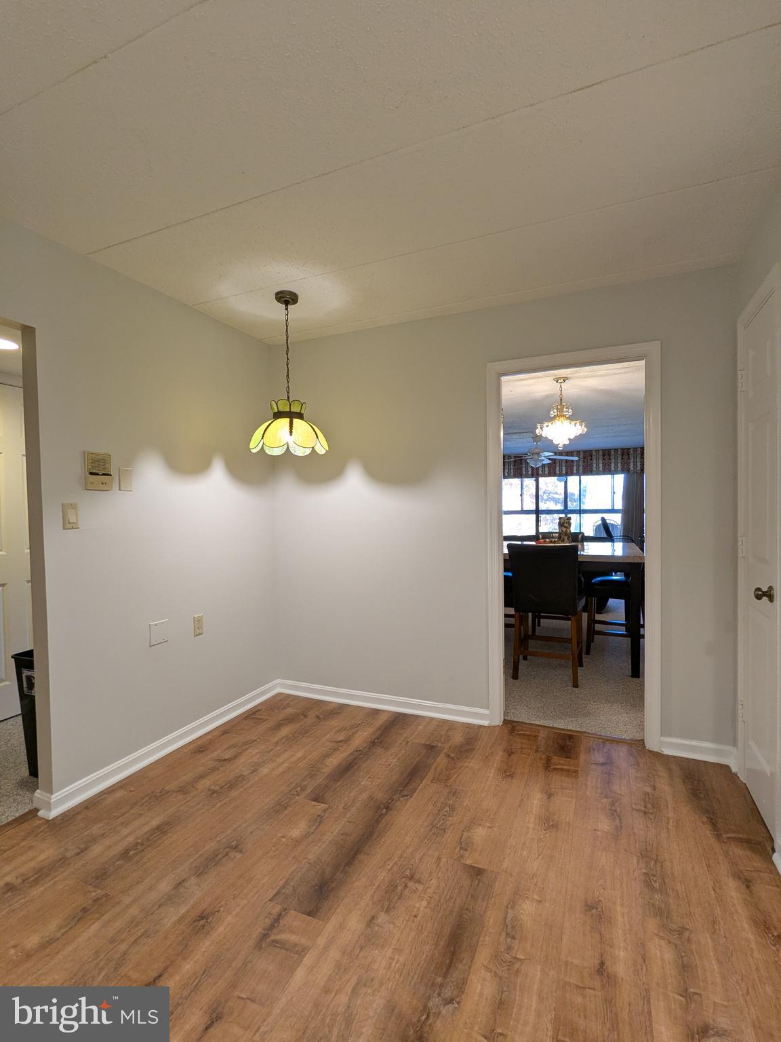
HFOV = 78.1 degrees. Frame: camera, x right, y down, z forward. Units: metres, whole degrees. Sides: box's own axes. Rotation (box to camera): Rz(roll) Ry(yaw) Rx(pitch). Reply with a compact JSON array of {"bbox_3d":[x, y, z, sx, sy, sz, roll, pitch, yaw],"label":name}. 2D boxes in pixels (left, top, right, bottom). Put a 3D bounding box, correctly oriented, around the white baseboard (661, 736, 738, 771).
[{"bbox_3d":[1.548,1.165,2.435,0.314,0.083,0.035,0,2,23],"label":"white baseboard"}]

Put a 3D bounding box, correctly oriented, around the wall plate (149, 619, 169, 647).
[{"bbox_3d":[-1.214,0.588,2.528,0.008,0.117,0.117,0,2,23],"label":"wall plate"}]

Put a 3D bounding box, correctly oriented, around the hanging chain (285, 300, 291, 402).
[{"bbox_3d":[-0.548,-0.898,2.570,0.023,0.529,0.023,0,2,23],"label":"hanging chain"}]

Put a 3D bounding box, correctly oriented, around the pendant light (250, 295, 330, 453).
[{"bbox_3d":[-0.546,-0.774,2.574,0.413,0.864,0.413,-1,2,0],"label":"pendant light"}]

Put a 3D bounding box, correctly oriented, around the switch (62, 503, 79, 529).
[{"bbox_3d":[-1.398,-0.022,2.103,0.011,0.113,0.069,0,2,23],"label":"switch"}]

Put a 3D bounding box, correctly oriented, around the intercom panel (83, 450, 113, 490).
[{"bbox_3d":[-1.320,-0.224,2.181,0.028,0.173,0.125,0,2,23],"label":"intercom panel"}]

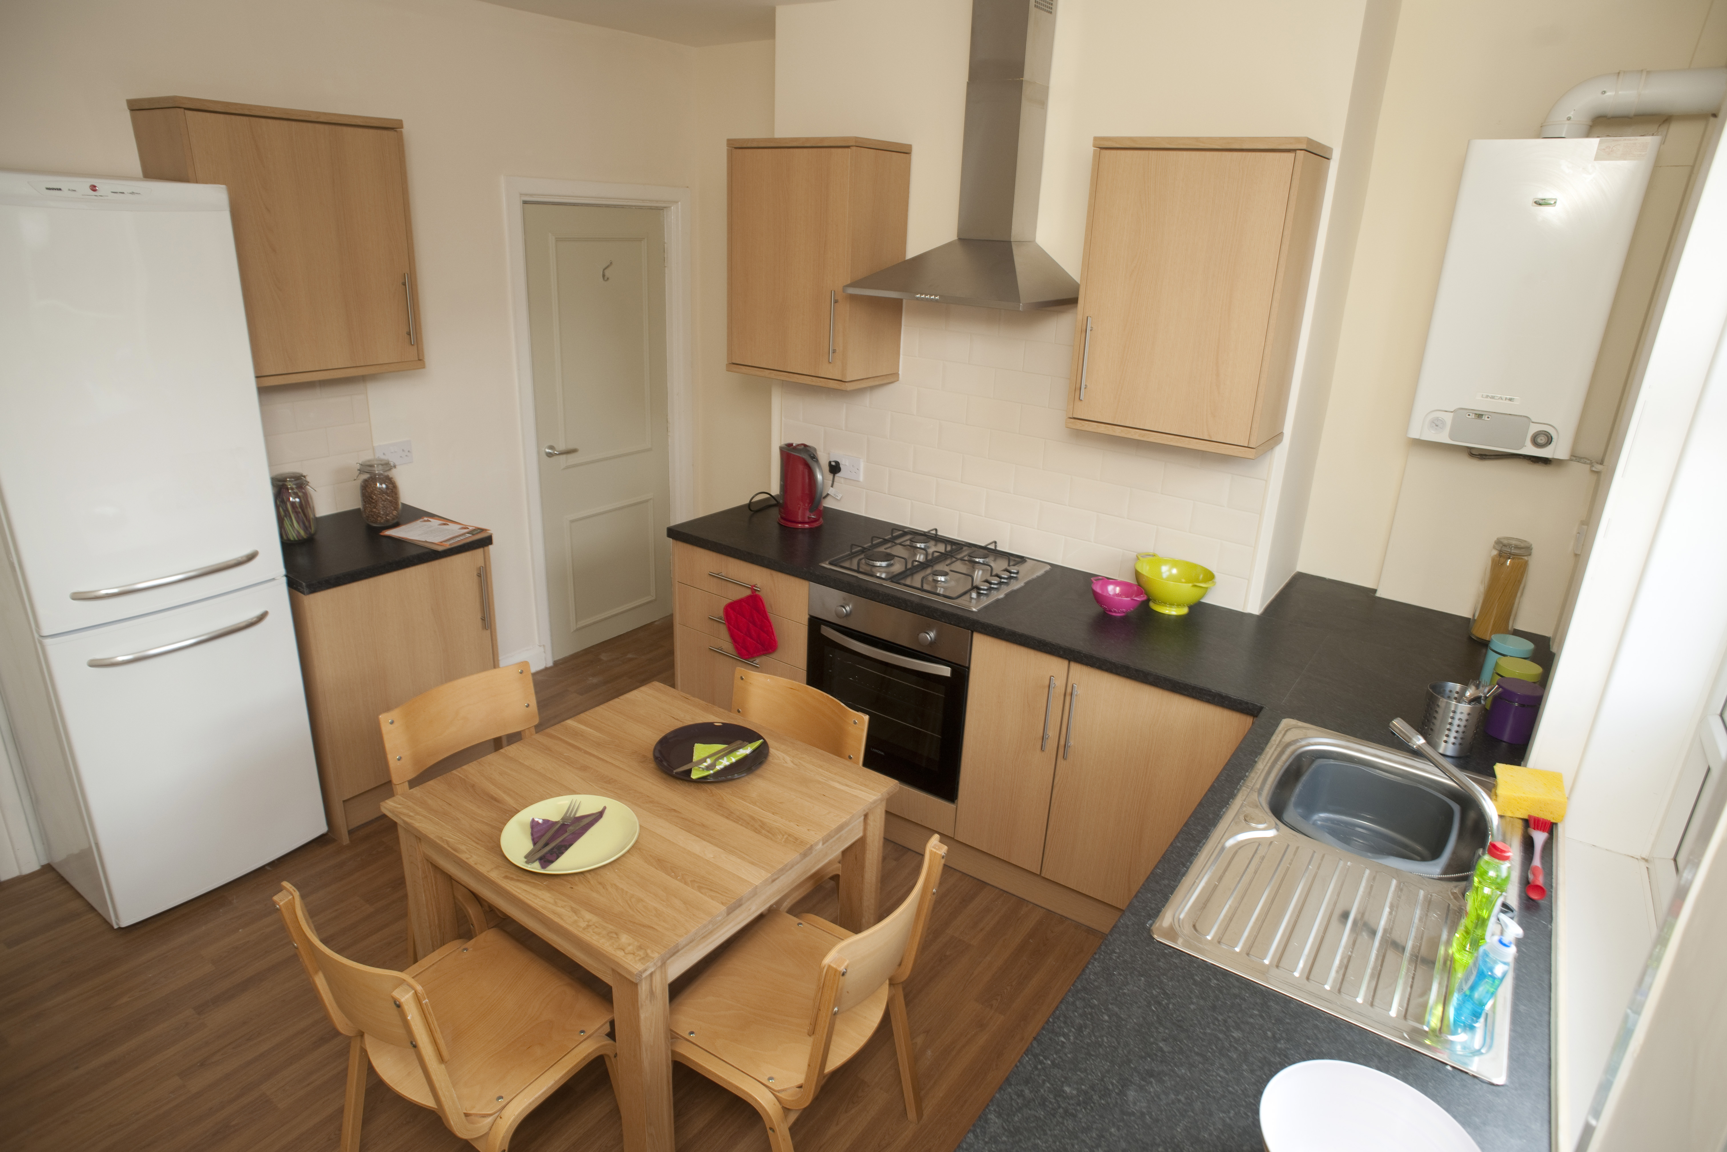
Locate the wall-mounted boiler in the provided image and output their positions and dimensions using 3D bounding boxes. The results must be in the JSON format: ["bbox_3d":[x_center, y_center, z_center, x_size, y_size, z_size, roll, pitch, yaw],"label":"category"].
[{"bbox_3d":[1.735,-0.731,2.517,0.392,0.765,0.310,16,25,32],"label":"wall-mounted boiler"}]

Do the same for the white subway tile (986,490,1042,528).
[{"bbox_3d":[0.506,-0.229,3.282,0.200,0.100,0.010,16,24,32],"label":"white subway tile"}]

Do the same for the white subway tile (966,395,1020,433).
[{"bbox_3d":[0.433,-0.539,3.224,0.200,0.100,0.010,16,24,32],"label":"white subway tile"}]

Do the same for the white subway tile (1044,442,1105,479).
[{"bbox_3d":[0.668,-0.371,3.068,0.198,0.099,0.009,16,25,32],"label":"white subway tile"}]

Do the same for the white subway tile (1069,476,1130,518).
[{"bbox_3d":[0.751,-0.251,3.062,0.198,0.100,0.010,16,25,32],"label":"white subway tile"}]

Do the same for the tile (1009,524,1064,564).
[{"bbox_3d":[0.582,-0.112,3.277,0.200,0.100,0.008,16,25,32],"label":"tile"}]

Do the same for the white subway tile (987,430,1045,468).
[{"bbox_3d":[0.511,-0.420,3.206,0.200,0.100,0.010,16,24,32],"label":"white subway tile"}]

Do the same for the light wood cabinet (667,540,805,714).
[{"bbox_3d":[-0.275,0.259,3.626,0.622,0.830,0.595,16,24,32],"label":"light wood cabinet"}]

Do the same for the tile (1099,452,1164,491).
[{"bbox_3d":[0.843,-0.328,3.007,0.200,0.100,0.008,16,25,32],"label":"tile"}]

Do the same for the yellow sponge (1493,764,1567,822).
[{"bbox_3d":[1.348,0.439,1.941,0.109,0.050,0.110,2,21,31],"label":"yellow sponge"}]

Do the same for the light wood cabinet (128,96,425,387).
[{"bbox_3d":[-1.736,-1.006,2.935,0.306,0.753,0.611,16,25,32],"label":"light wood cabinet"}]

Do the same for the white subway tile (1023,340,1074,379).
[{"bbox_3d":[0.607,-0.685,3.047,0.200,0.100,0.010,16,24,32],"label":"white subway tile"}]

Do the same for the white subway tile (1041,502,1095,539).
[{"bbox_3d":[0.670,-0.180,3.164,0.200,0.100,0.010,16,25,32],"label":"white subway tile"}]

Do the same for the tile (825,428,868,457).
[{"bbox_3d":[-0.067,-0.490,3.604,0.200,0.100,0.010,16,25,32],"label":"tile"}]

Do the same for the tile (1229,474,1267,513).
[{"bbox_3d":[1.111,-0.240,2.777,0.086,0.099,0.009,16,25,32],"label":"tile"}]

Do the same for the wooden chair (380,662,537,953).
[{"bbox_3d":[-0.906,0.712,2.499,0.470,0.810,0.470,18,26,35],"label":"wooden chair"}]

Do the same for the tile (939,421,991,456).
[{"bbox_3d":[0.346,-0.465,3.288,0.198,0.100,0.010,16,25,32],"label":"tile"}]

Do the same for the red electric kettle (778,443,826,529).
[{"bbox_3d":[-0.223,-0.319,3.469,0.195,0.262,0.160,15,25,30],"label":"red electric kettle"}]

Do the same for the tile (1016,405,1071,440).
[{"bbox_3d":[0.598,-0.493,3.117,0.200,0.100,0.010,16,24,32],"label":"tile"}]

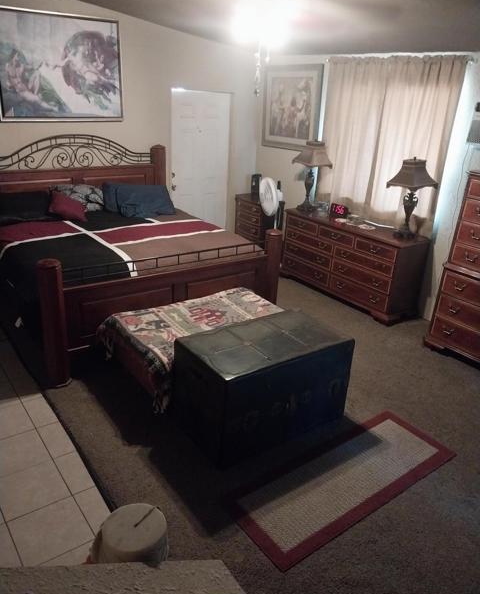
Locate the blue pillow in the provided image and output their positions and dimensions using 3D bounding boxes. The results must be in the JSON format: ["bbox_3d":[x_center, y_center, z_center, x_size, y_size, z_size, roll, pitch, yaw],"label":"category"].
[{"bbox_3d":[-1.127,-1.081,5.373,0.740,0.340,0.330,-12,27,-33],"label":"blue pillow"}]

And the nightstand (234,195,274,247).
[{"bbox_3d":[0.266,-1.016,6.790,0.430,0.740,0.630,-12,27,-33],"label":"nightstand"}]

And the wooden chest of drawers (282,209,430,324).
[{"bbox_3d":[1.217,-0.421,5.426,0.500,0.790,1.700,-12,27,-33],"label":"wooden chest of drawers"}]

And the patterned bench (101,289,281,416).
[{"bbox_3d":[-0.222,0.392,3.642,1.310,0.480,0.820,-12,27,-33],"label":"patterned bench"}]

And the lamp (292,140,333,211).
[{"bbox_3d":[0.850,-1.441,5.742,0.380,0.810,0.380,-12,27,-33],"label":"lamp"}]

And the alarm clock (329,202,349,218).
[{"bbox_3d":[1.132,-1.001,5.611,0.200,0.120,0.090,19,27,32],"label":"alarm clock"}]

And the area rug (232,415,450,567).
[{"bbox_3d":[0.635,1.040,2.814,1.460,0.012,0.510,-12,27,-33],"label":"area rug"}]

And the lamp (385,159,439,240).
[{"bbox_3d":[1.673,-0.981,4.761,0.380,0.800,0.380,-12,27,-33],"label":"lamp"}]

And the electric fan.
[{"bbox_3d":[0.320,-0.822,5.764,0.400,1.170,0.440,-6,24,-23],"label":"electric fan"}]

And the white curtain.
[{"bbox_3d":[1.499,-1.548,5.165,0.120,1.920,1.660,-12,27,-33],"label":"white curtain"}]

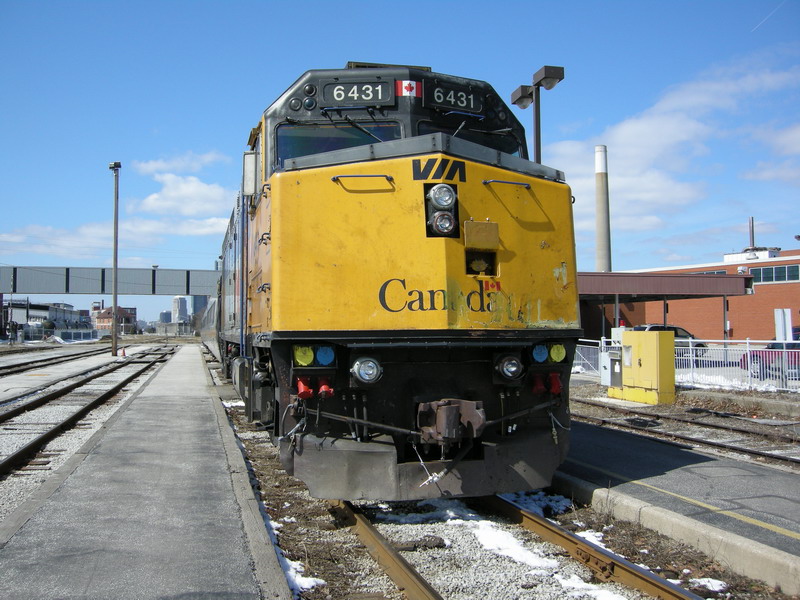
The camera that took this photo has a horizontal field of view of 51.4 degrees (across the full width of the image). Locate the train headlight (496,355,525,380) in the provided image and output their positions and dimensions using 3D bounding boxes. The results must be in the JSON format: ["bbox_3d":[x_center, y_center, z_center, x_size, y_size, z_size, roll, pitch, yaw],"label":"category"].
[{"bbox_3d":[1.049,0.641,7.900,0.275,0.250,0.140,1,-2,-14],"label":"train headlight"}]

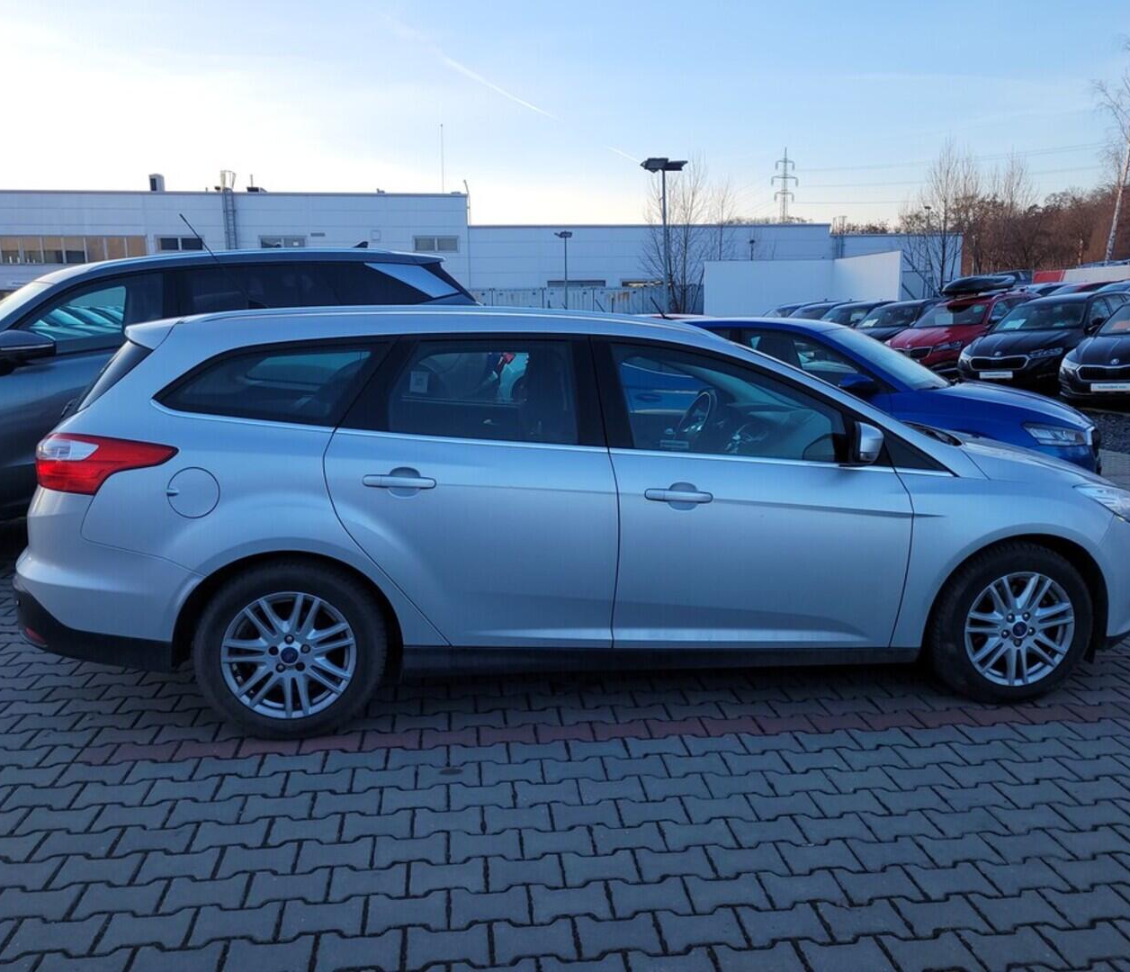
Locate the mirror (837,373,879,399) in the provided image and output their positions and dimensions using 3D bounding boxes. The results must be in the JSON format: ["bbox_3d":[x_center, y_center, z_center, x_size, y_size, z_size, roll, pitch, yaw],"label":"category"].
[{"bbox_3d":[1.822,-0.623,6.050,0.200,0.160,0.210,2,11,15],"label":"mirror"}]

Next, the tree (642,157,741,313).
[{"bbox_3d":[5.355,-9.852,41.161,4.180,7.990,3.800,0,10,0],"label":"tree"}]

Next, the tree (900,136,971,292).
[{"bbox_3d":[14.469,-9.409,38.156,2.960,8.110,3.000,0,10,0],"label":"tree"}]

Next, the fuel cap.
[{"bbox_3d":[-1.202,0.023,3.137,0.166,0.170,0.030,0,10,-2],"label":"fuel cap"}]

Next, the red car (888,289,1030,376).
[{"bbox_3d":[8.025,-2.966,19.295,4.340,1.570,1.830,-14,13,-39],"label":"red car"}]

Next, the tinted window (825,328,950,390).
[{"bbox_3d":[2.258,-0.884,6.863,0.854,0.170,1.380,30,16,8],"label":"tinted window"}]

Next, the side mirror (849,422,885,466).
[{"bbox_3d":[1.037,-0.150,3.384,0.105,0.153,0.190,-1,10,-8],"label":"side mirror"}]

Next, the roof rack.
[{"bbox_3d":[8.391,-4.047,19.700,1.930,0.380,0.790,-13,16,-38],"label":"roof rack"}]

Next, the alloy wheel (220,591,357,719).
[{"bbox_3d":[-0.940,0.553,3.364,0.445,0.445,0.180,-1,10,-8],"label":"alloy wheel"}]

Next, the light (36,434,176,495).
[{"bbox_3d":[-1.528,-0.085,3.227,0.530,0.205,0.290,-1,10,-8],"label":"light"}]

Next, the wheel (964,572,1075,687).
[{"bbox_3d":[1.688,0.523,3.708,0.444,0.444,0.180,-1,10,-8],"label":"wheel"}]

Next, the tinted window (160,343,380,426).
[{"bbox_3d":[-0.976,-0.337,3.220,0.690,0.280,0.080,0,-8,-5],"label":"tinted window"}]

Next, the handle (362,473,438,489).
[{"bbox_3d":[-0.543,-0.017,3.190,0.235,0.052,0.055,-1,10,-8],"label":"handle"}]

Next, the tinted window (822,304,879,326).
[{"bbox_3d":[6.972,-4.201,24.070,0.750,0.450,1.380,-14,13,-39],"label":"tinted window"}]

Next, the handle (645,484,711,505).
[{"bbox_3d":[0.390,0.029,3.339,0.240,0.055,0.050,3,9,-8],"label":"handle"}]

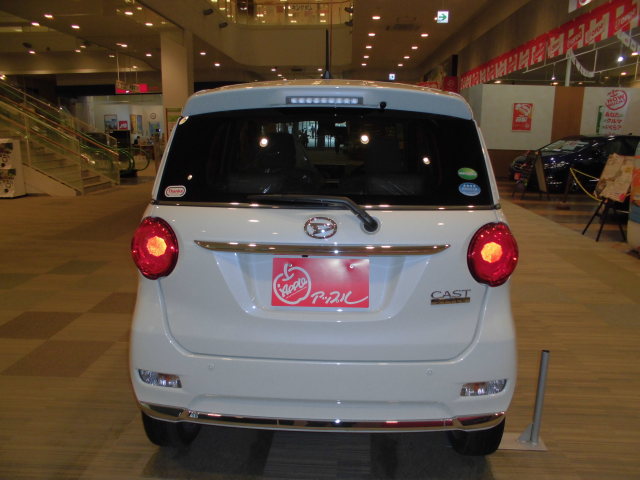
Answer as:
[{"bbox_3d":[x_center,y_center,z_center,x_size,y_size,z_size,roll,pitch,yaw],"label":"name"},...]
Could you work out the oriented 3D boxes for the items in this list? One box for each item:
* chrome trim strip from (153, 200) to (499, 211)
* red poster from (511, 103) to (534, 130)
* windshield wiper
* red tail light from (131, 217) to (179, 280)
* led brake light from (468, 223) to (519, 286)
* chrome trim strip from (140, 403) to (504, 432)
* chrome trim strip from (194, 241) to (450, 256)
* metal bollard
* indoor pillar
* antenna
[{"bbox_3d":[0.018,-0.115,1.606,1.180,0.030,0.090,1,11,2],"label":"chrome trim strip"},{"bbox_3d":[7.186,-4.350,17.000,0.680,0.970,0.015,0,11,-5],"label":"red poster"},{"bbox_3d":[-0.021,-0.087,1.587,0.420,0.120,0.060,1,11,2],"label":"windshield wiper"},{"bbox_3d":[-0.577,0.030,1.681,0.190,0.215,0.130,1,11,2],"label":"red tail light"},{"bbox_3d":[0.593,0.045,1.649,0.190,0.215,0.130,1,11,2],"label":"led brake light"},{"bbox_3d":[0.009,0.625,1.702,1.300,0.070,0.160,1,11,2],"label":"chrome trim strip"},{"bbox_3d":[0.010,0.028,1.572,0.840,0.040,0.050,1,11,2],"label":"chrome trim strip"},{"bbox_3d":[0.931,0.684,2.070,0.100,0.430,0.060,1,11,2],"label":"metal bollard"},{"bbox_3d":[-4.409,-4.026,15.234,0.820,4.728,0.820,1,10,0],"label":"indoor pillar"},{"bbox_3d":[0.031,-0.766,1.984,0.035,0.200,0.110,1,11,2],"label":"antenna"}]

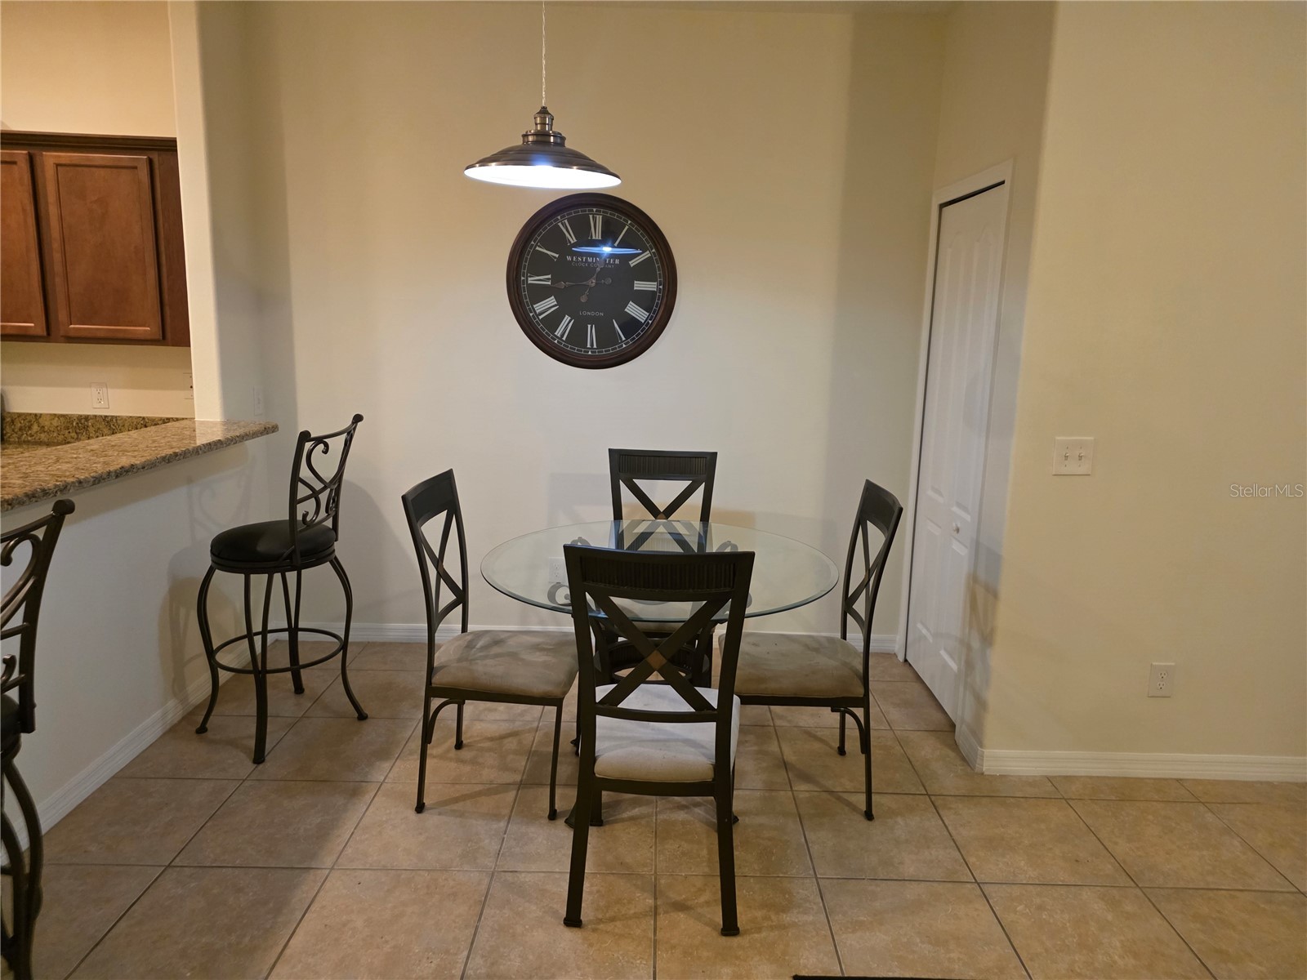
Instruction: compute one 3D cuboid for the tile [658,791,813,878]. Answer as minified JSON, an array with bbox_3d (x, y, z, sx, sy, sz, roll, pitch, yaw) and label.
[{"bbox_3d":[0.235,1.056,2.680,0.455,0.010,0.455,1,12,0],"label":"tile"}]

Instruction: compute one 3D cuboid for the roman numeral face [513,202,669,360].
[{"bbox_3d":[-0.257,-0.890,3.738,0.660,0.660,0.020,1,12,0],"label":"roman numeral face"}]

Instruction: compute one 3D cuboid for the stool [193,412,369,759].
[{"bbox_3d":[-1.402,0.324,3.198,0.600,1.170,0.600,2,12,3],"label":"stool"}]

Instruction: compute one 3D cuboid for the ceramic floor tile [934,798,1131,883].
[{"bbox_3d":[1.148,1.076,2.677,0.455,0.010,0.455,1,12,0],"label":"ceramic floor tile"}]

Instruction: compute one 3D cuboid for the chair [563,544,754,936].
[{"bbox_3d":[0.016,0.588,2.377,0.455,1.020,0.510,2,12,3],"label":"chair"}]

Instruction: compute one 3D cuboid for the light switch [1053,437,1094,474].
[{"bbox_3d":[1.367,-0.108,2.829,0.123,0.125,0.017,1,12,0],"label":"light switch"}]

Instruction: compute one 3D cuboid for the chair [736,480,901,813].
[{"bbox_3d":[0.481,0.505,2.876,0.510,1.020,0.460,1,12,0],"label":"chair"}]

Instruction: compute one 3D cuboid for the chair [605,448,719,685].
[{"bbox_3d":[0.030,0.387,3.362,0.455,1.015,0.510,1,12,0],"label":"chair"}]

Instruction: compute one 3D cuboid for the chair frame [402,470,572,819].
[{"bbox_3d":[-0.471,0.486,2.818,0.510,1.020,0.455,2,12,5],"label":"chair frame"}]

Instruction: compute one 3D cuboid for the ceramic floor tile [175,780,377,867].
[{"bbox_3d":[-1.144,1.033,2.707,0.455,0.010,0.455,1,12,0],"label":"ceramic floor tile"}]

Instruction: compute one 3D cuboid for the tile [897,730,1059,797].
[{"bbox_3d":[1.152,0.983,3.125,0.455,0.010,0.455,1,12,0],"label":"tile"}]

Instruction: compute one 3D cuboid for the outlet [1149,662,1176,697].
[{"bbox_3d":[1.735,0.649,2.971,0.078,0.122,0.009,1,12,0],"label":"outlet"}]

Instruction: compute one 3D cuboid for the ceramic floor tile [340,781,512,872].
[{"bbox_3d":[-0.684,1.042,2.704,0.455,0.010,0.455,1,12,0],"label":"ceramic floor tile"}]

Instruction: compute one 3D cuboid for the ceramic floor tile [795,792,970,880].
[{"bbox_3d":[0.695,1.072,2.697,0.455,0.010,0.455,1,12,0],"label":"ceramic floor tile"}]

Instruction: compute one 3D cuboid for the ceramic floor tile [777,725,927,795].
[{"bbox_3d":[0.699,0.979,3.148,0.455,0.010,0.455,1,12,0],"label":"ceramic floor tile"}]

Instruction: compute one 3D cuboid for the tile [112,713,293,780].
[{"bbox_3d":[-1.600,0.930,3.159,0.455,0.010,0.455,1,12,0],"label":"tile"}]

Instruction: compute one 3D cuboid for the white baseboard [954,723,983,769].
[{"bbox_3d":[1.143,0.931,3.126,0.020,0.092,0.200,1,12,0],"label":"white baseboard"}]

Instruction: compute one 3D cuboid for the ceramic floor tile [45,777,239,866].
[{"bbox_3d":[-1.593,1.016,2.687,0.455,0.010,0.455,1,12,0],"label":"ceramic floor tile"}]

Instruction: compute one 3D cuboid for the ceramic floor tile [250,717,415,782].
[{"bbox_3d":[-1.140,0.940,3.157,0.455,0.010,0.455,1,12,0],"label":"ceramic floor tile"}]

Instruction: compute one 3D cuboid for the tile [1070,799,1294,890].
[{"bbox_3d":[1.615,1.091,2.693,0.455,0.010,0.455,1,12,0],"label":"tile"}]

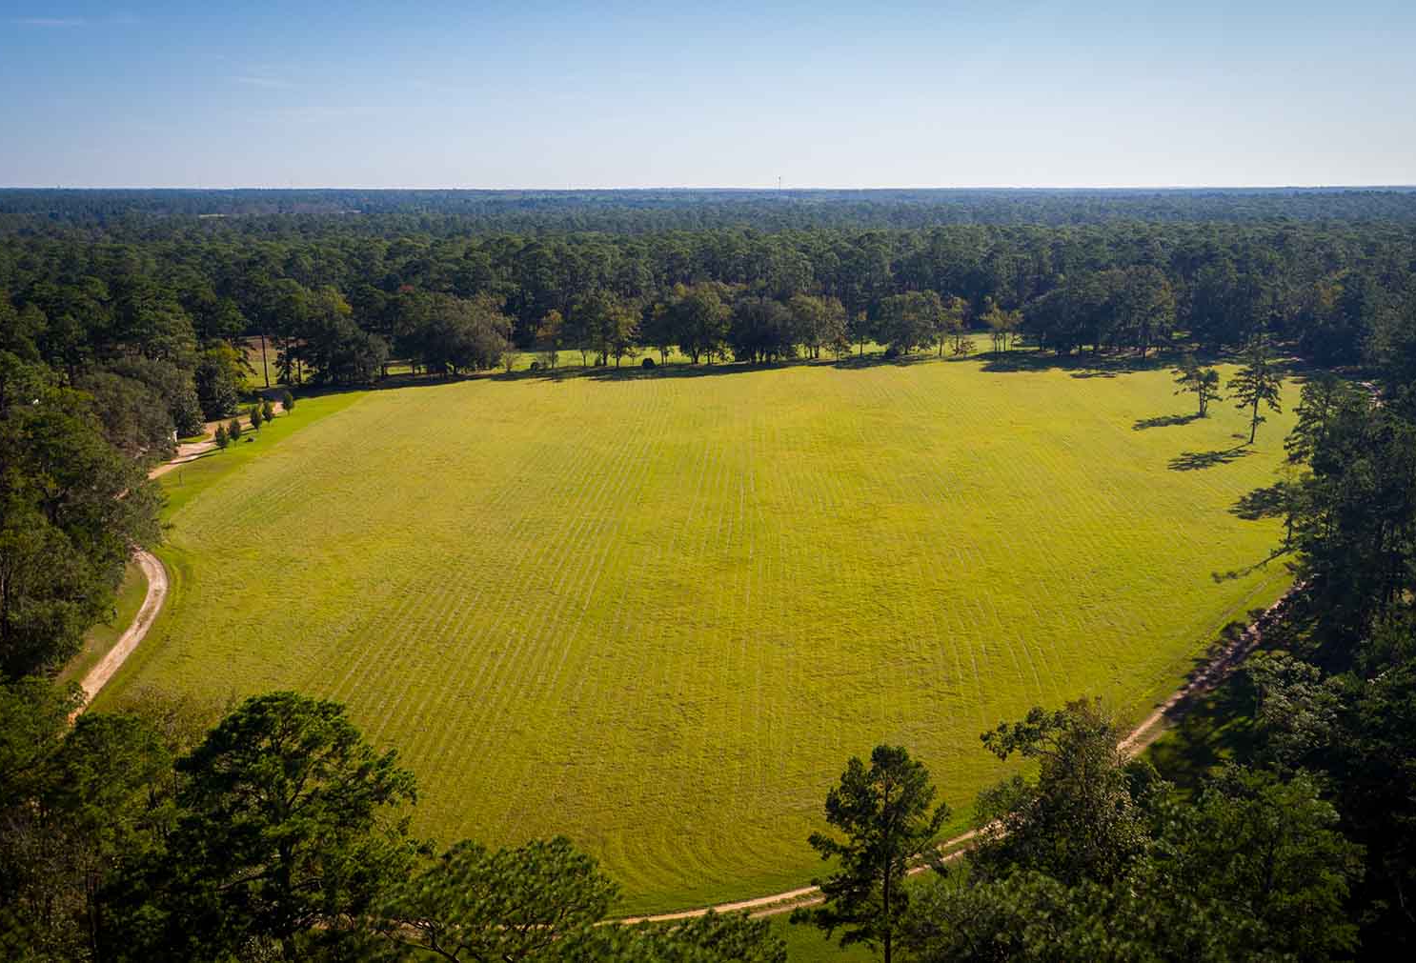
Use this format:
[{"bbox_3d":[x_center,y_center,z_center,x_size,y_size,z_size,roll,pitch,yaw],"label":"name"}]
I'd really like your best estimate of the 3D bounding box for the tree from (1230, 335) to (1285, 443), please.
[{"bbox_3d":[117.550,-19.670,233.570,11.760,23.600,11.410,0,15,0],"label":"tree"}]

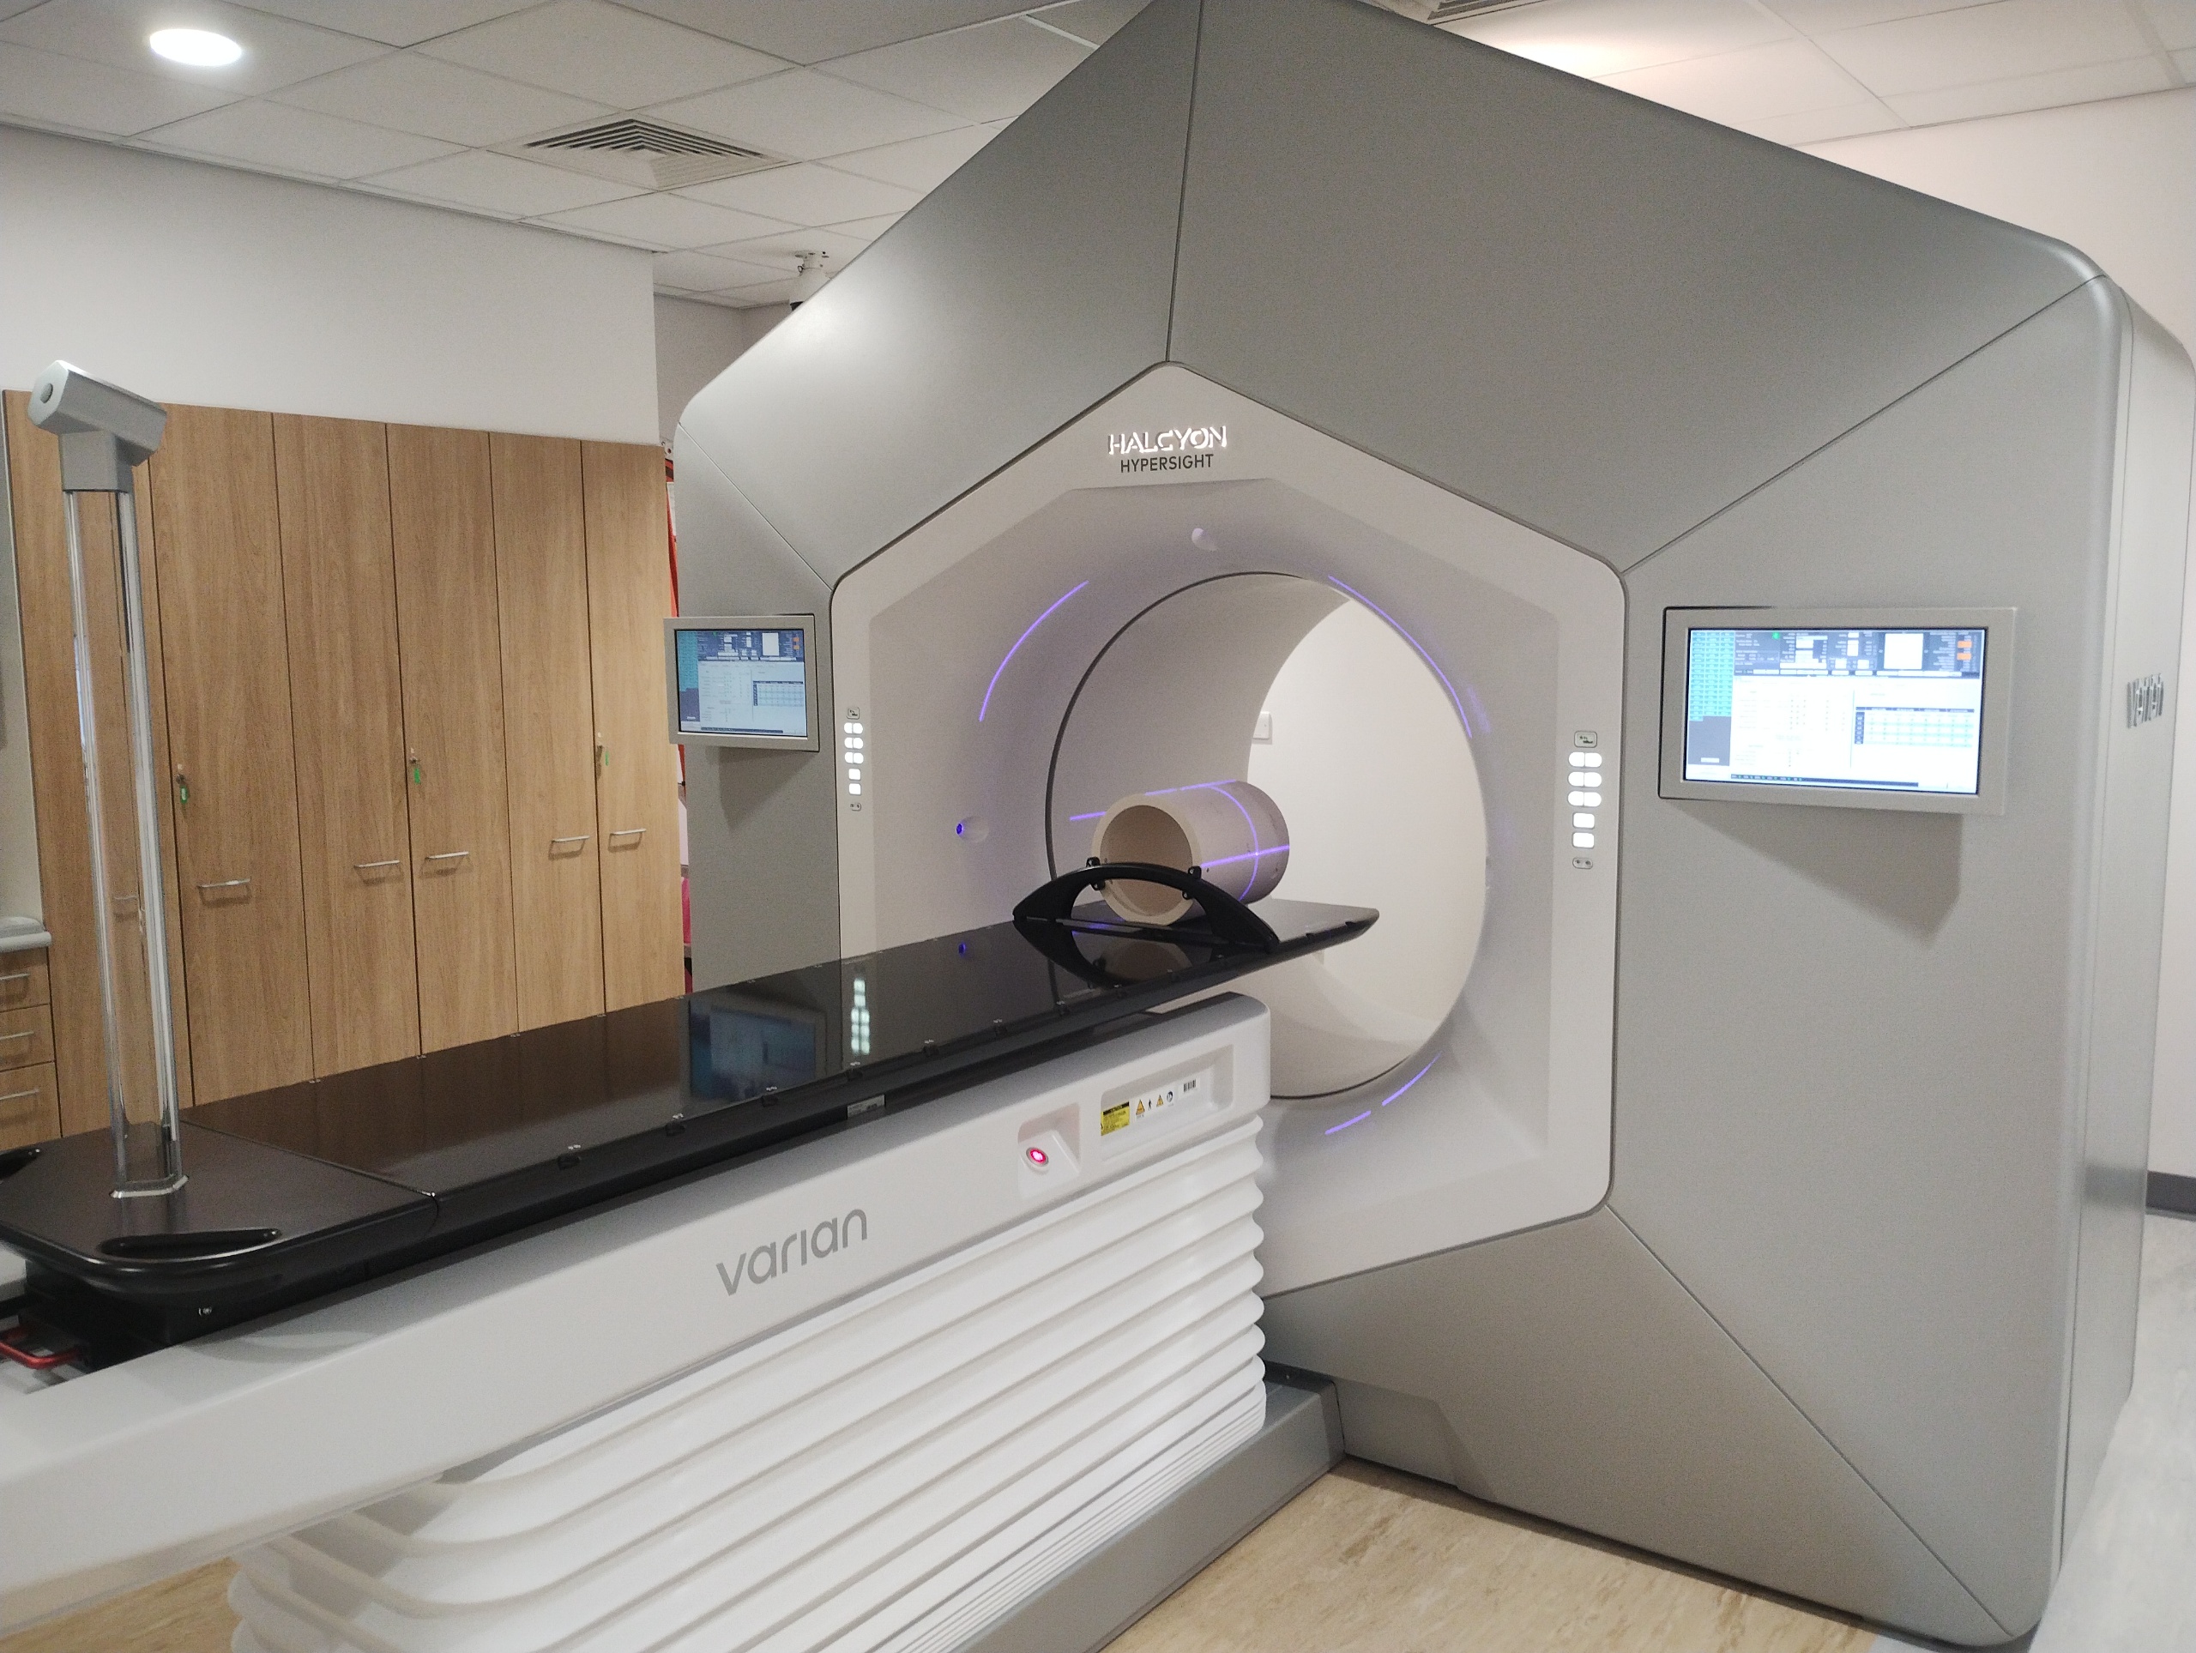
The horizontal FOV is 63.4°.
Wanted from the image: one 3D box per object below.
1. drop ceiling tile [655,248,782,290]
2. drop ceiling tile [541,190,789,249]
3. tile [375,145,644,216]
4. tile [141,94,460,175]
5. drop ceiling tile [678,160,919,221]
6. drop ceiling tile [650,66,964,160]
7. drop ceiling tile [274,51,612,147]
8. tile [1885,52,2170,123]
[{"bbox_3d":[-1.444,-1.976,6.335,0.600,0.020,0.600,5,9,36],"label":"drop ceiling tile"},{"bbox_3d":[-1.314,-1.871,5.503,0.600,0.020,0.600,5,9,36],"label":"drop ceiling tile"},{"bbox_3d":[-1.667,-1.807,5.023,0.600,0.020,0.600,5,9,36],"label":"tile"},{"bbox_3d":[-2.021,-1.742,4.543,0.600,0.020,0.600,5,9,36],"label":"tile"},{"bbox_3d":[-0.829,-1.832,5.152,0.600,0.020,0.600,5,9,36],"label":"drop ceiling tile"},{"bbox_3d":[-0.698,-1.728,4.320,0.600,0.020,0.600,5,9,36],"label":"drop ceiling tile"},{"bbox_3d":[-1.537,-1.703,4.191,0.600,0.020,0.600,5,9,36],"label":"drop ceiling tile"},{"bbox_3d":[2.215,-1.749,4.237,0.600,0.020,0.306,5,9,36],"label":"tile"}]

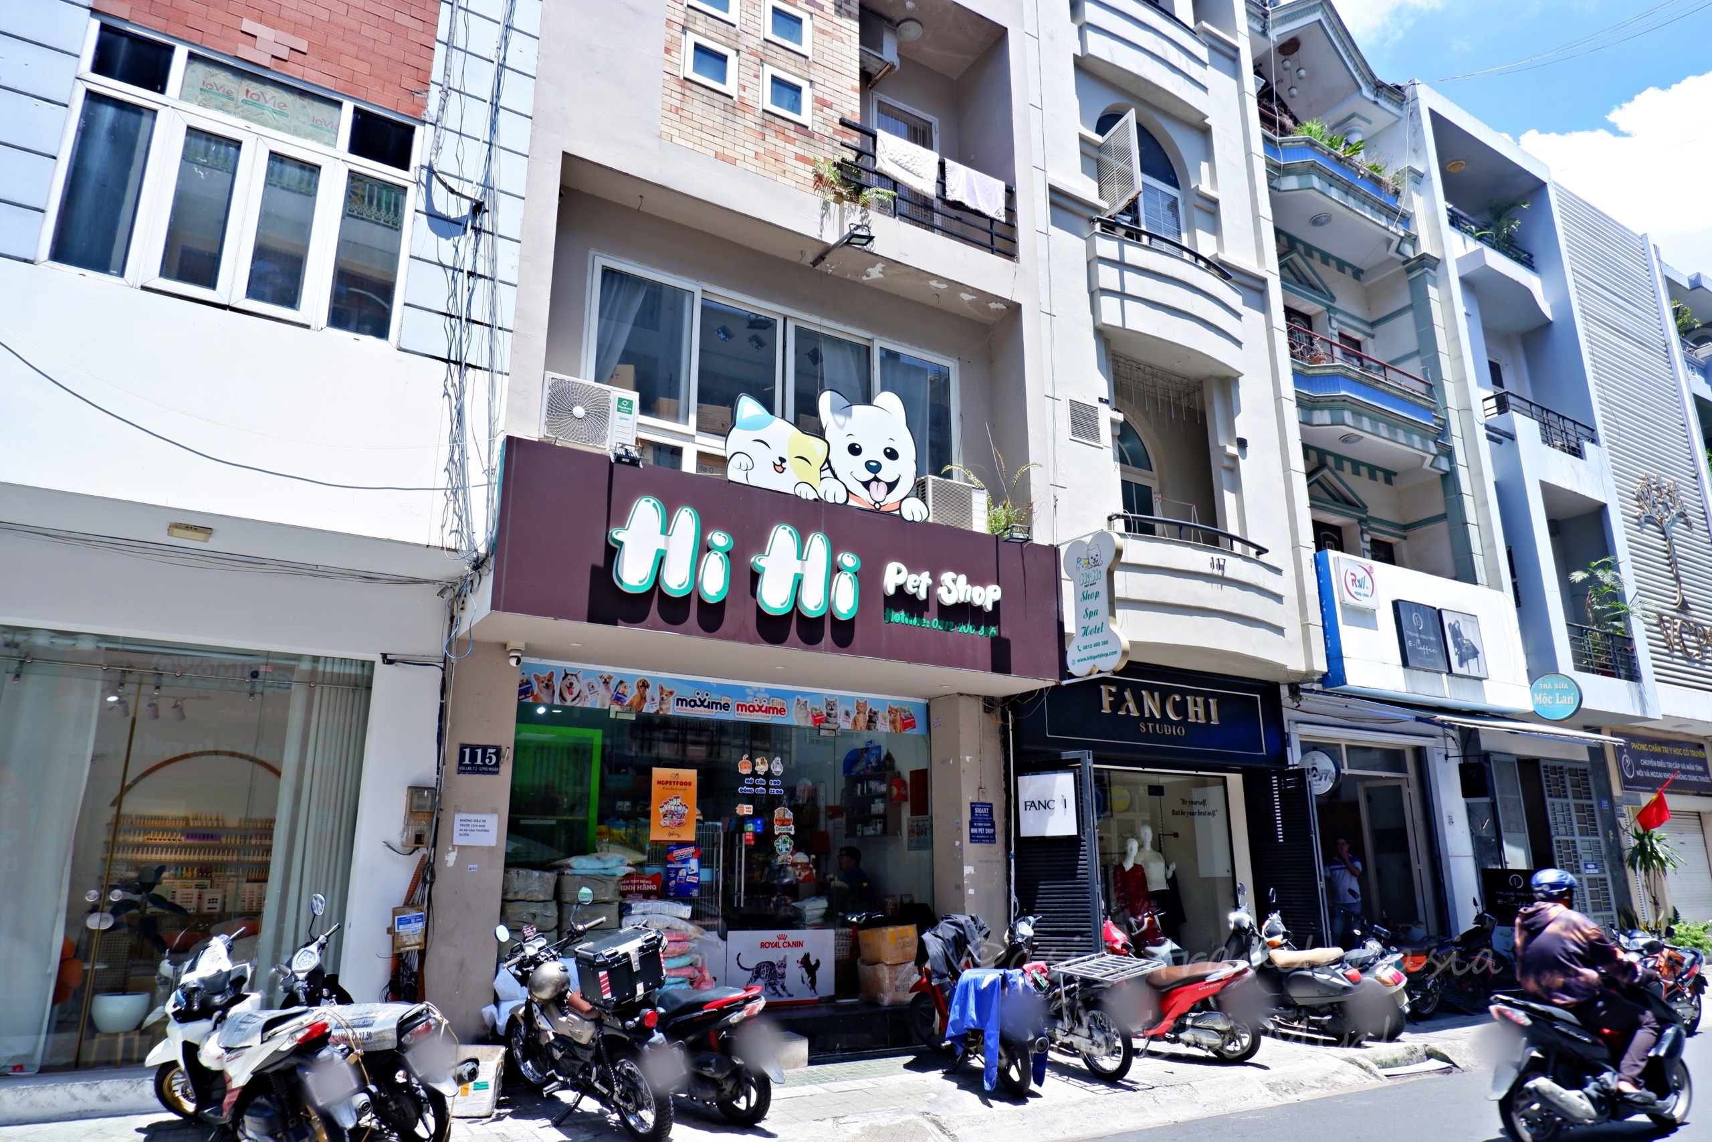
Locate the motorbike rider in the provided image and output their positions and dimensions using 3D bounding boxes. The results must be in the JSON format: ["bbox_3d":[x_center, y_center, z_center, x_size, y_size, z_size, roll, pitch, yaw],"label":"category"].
[{"bbox_3d":[4.462,2.607,6.945,0.880,1.380,0.600,7,-17,-24],"label":"motorbike rider"}]

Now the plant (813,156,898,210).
[{"bbox_3d":[-0.008,-3.524,10.102,0.840,0.390,0.330,10,-18,-32],"label":"plant"}]

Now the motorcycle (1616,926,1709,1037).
[{"bbox_3d":[7.648,3.991,10.623,1.850,1.080,0.680,10,-19,-33],"label":"motorcycle"}]

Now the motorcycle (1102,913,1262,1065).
[{"bbox_3d":[2.549,3.436,9.214,0.690,1.090,1.870,12,-20,-36],"label":"motorcycle"}]

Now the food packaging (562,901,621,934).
[{"bbox_3d":[-2.111,2.655,8.406,0.455,0.245,0.400,10,-18,-32],"label":"food packaging"}]

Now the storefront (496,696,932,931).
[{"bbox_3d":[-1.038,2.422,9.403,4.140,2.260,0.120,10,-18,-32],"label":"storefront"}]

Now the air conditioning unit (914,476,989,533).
[{"bbox_3d":[0.918,-0.553,10.533,0.710,0.540,0.280,10,-18,-32],"label":"air conditioning unit"}]

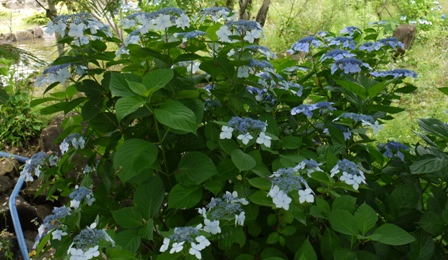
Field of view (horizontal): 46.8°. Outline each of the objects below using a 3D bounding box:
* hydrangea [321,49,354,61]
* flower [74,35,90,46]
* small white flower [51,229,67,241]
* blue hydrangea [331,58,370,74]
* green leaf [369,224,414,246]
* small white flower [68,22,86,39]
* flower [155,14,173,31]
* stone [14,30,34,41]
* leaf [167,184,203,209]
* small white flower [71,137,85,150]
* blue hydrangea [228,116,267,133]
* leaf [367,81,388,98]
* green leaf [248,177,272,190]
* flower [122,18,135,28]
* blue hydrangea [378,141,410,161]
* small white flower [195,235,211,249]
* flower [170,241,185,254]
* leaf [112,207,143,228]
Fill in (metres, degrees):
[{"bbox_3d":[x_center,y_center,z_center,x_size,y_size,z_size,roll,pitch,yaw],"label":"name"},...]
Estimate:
[{"bbox_3d":[0.377,-0.251,1.720,0.110,0.042,0.100,0,17,0],"label":"hydrangea"},{"bbox_3d":[-0.410,-0.259,1.500,0.046,0.036,0.020,-1,11,-6],"label":"flower"},{"bbox_3d":[-0.464,0.293,1.450,0.044,0.034,0.020,-2,11,-9],"label":"small white flower"},{"bbox_3d":[0.403,-0.202,1.650,0.120,0.050,0.115,0,17,0],"label":"blue hydrangea"},{"bbox_3d":[0.459,0.287,1.420,0.126,0.025,0.078,7,44,3],"label":"green leaf"},{"bbox_3d":[-0.413,-0.281,1.460,0.050,0.045,0.015,-4,12,-15],"label":"small white flower"},{"bbox_3d":[-0.173,-0.307,1.480,0.050,0.045,0.020,0,11,0],"label":"flower"},{"bbox_3d":[-3.083,-1.460,8.000,0.310,0.160,0.220,0,17,0],"label":"stone"},{"bbox_3d":[-0.108,0.186,1.450,0.120,0.025,0.080,-33,62,-25],"label":"leaf"},{"bbox_3d":[-0.417,0.039,1.480,0.036,0.038,0.016,-4,-5,-12],"label":"small white flower"},{"bbox_3d":[0.065,-0.015,1.420,0.105,0.045,0.095,0,22,0],"label":"blue hydrangea"},{"bbox_3d":[0.498,-0.131,1.680,0.070,0.050,0.040,0,17,0],"label":"leaf"},{"bbox_3d":[0.091,0.131,1.270,0.062,0.030,0.040,0,17,0],"label":"green leaf"},{"bbox_3d":[-0.262,-0.292,1.420,0.032,0.026,0.020,3,17,11],"label":"flower"},{"bbox_3d":[0.576,0.069,1.750,0.107,0.055,0.095,0,11,0],"label":"blue hydrangea"},{"bbox_3d":[-0.057,0.297,1.380,0.043,0.015,0.042,-4,61,-13],"label":"small white flower"},{"bbox_3d":[-0.117,0.295,1.300,0.035,0.034,0.014,2,-16,6],"label":"flower"},{"bbox_3d":[-0.256,0.233,1.380,0.082,0.065,0.018,-1,-26,-3],"label":"leaf"}]

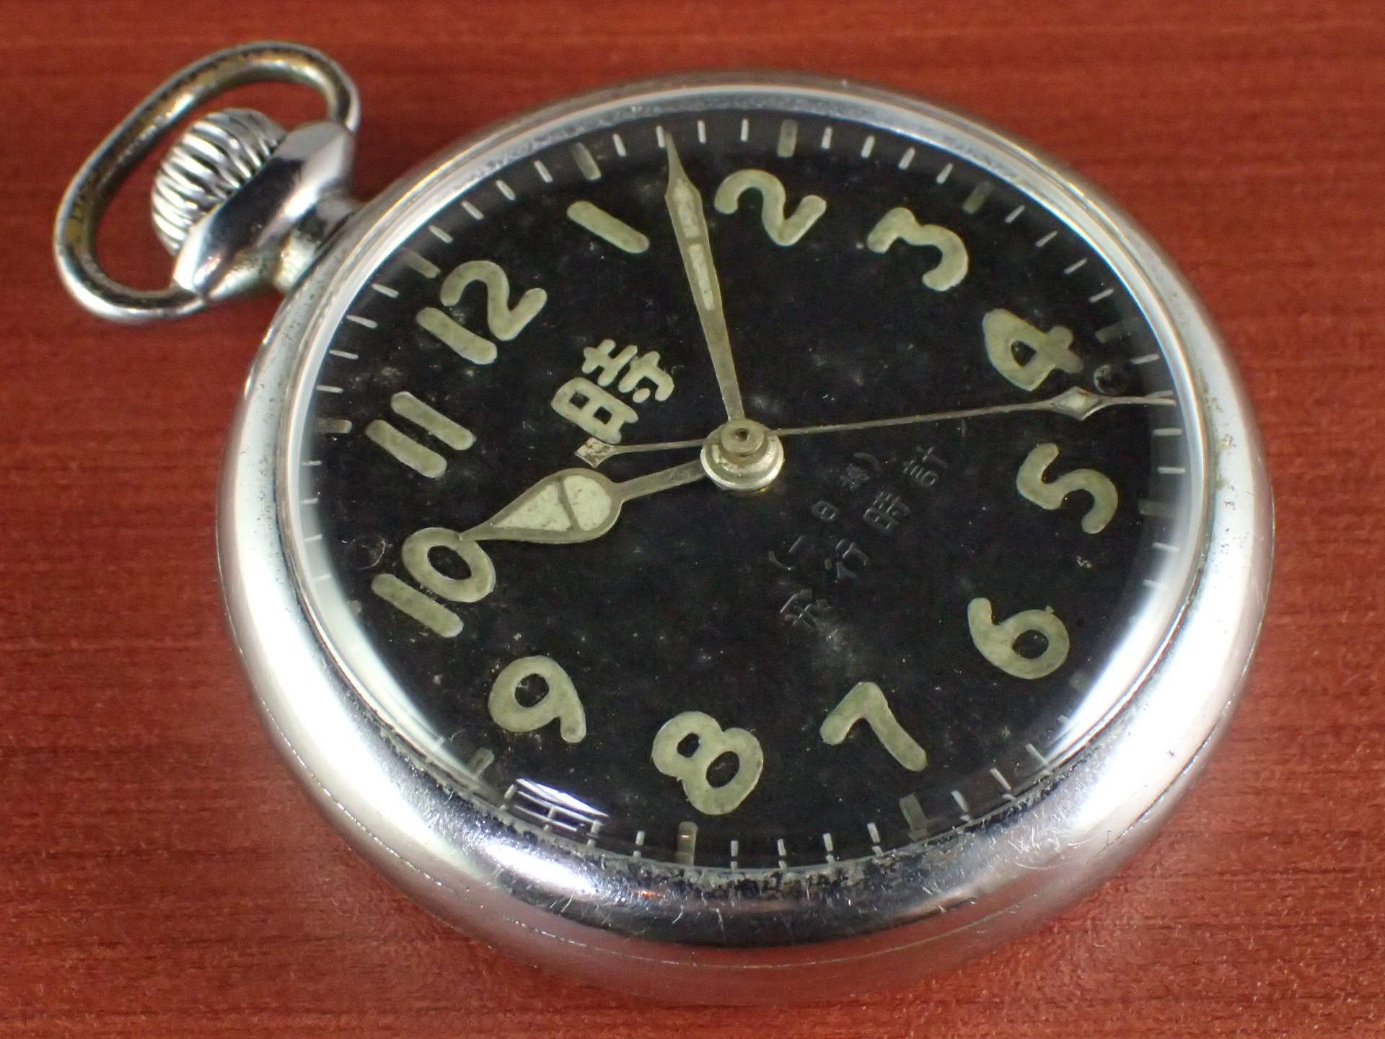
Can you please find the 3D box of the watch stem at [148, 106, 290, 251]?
[{"bbox_3d":[-0.023,-0.016,0.150,0.005,0.008,0.008,32,64,19],"label":"watch stem"}]

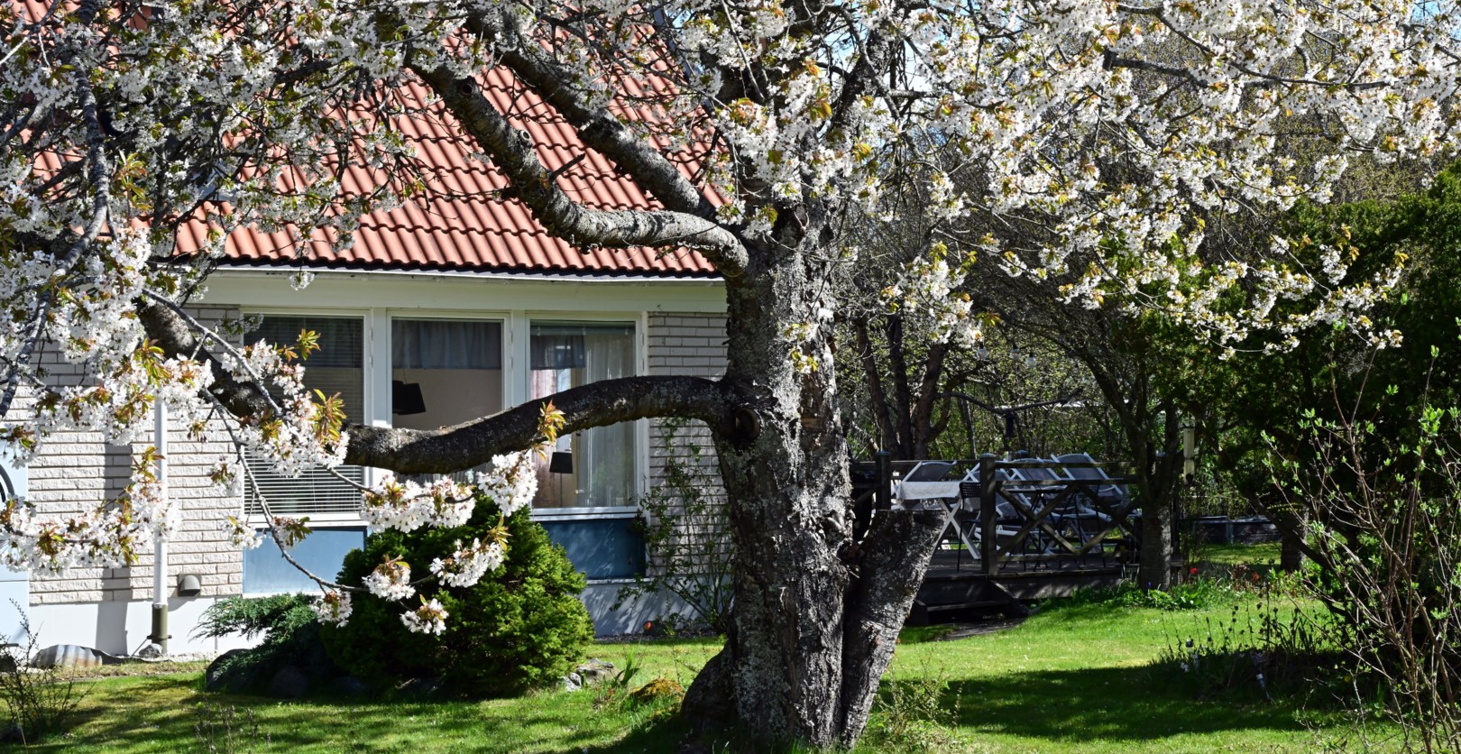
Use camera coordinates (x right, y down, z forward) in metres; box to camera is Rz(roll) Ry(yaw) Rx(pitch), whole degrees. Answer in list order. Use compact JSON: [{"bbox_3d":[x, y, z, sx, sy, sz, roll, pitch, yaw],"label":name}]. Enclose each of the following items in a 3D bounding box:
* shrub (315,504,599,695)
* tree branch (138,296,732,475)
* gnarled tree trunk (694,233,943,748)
[{"bbox_3d":[-1.684,1.344,15.000,1.680,1.230,1.600,0,-1,-6],"label":"shrub"},{"bbox_3d":[-1.375,0.037,11.300,2.800,0.830,0.600,0,-1,-18],"label":"tree branch"},{"bbox_3d":[0.410,0.530,11.400,1.180,2.400,0.850,0,0,0],"label":"gnarled tree trunk"}]

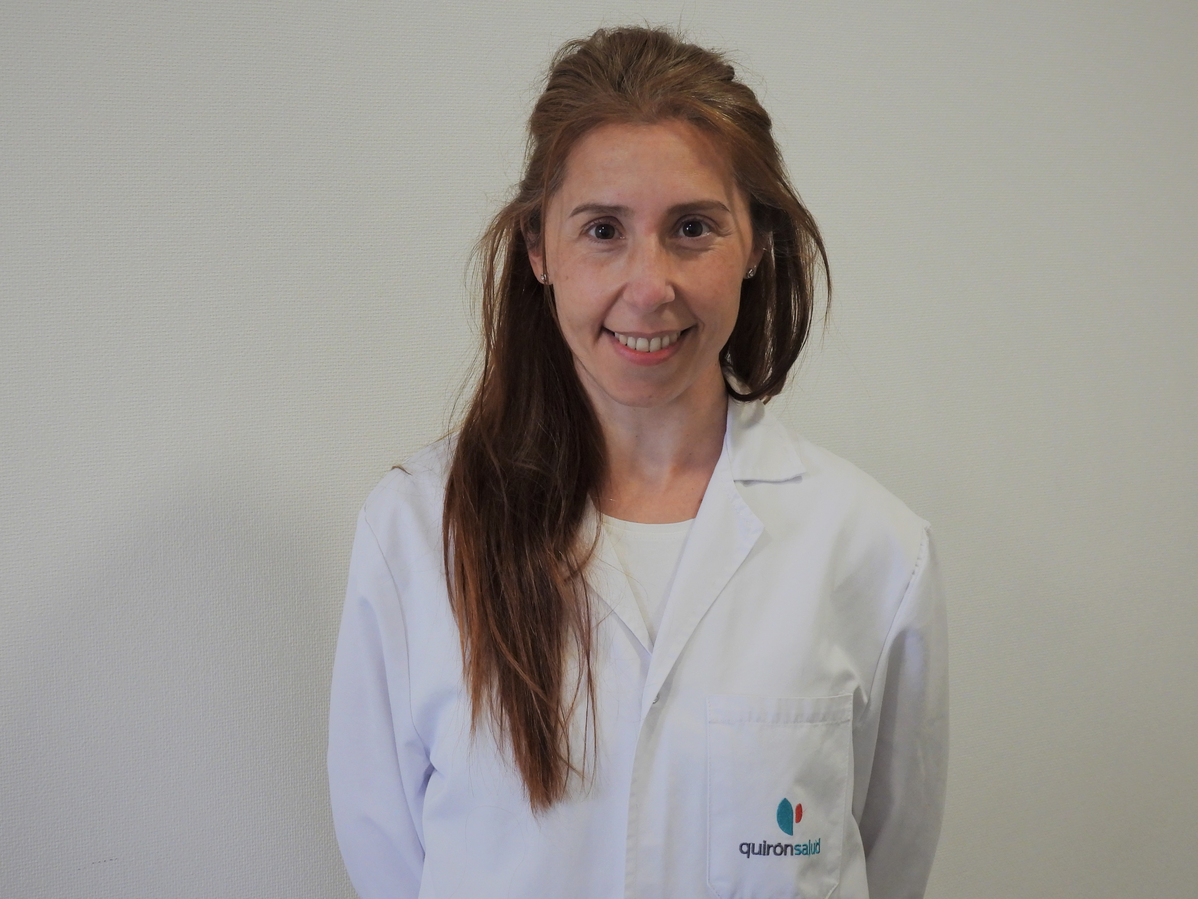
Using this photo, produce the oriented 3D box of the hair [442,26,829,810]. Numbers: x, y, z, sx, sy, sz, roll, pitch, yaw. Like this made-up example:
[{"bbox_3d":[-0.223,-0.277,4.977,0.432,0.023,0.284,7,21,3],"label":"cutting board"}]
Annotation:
[{"bbox_3d":[0.025,-0.021,1.680,0.262,0.535,0.225,-2,3,0],"label":"hair"}]

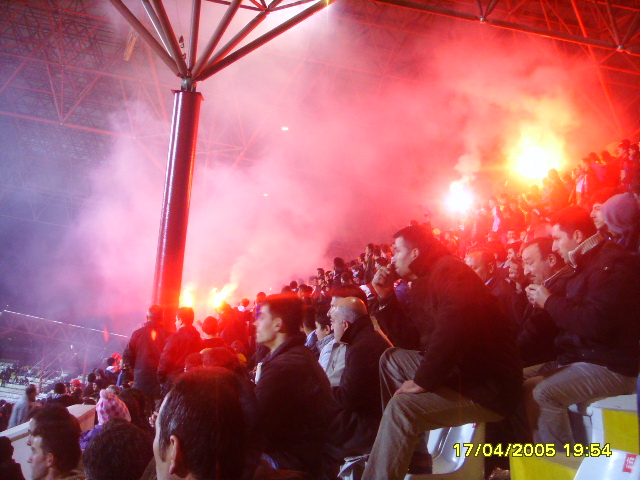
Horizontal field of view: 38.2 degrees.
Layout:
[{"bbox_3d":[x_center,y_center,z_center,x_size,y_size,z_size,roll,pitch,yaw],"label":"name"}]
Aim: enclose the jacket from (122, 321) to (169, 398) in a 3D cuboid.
[{"bbox_3d":[-1.900,1.332,10.300,0.560,0.840,0.350,9,-9,-30],"label":"jacket"}]

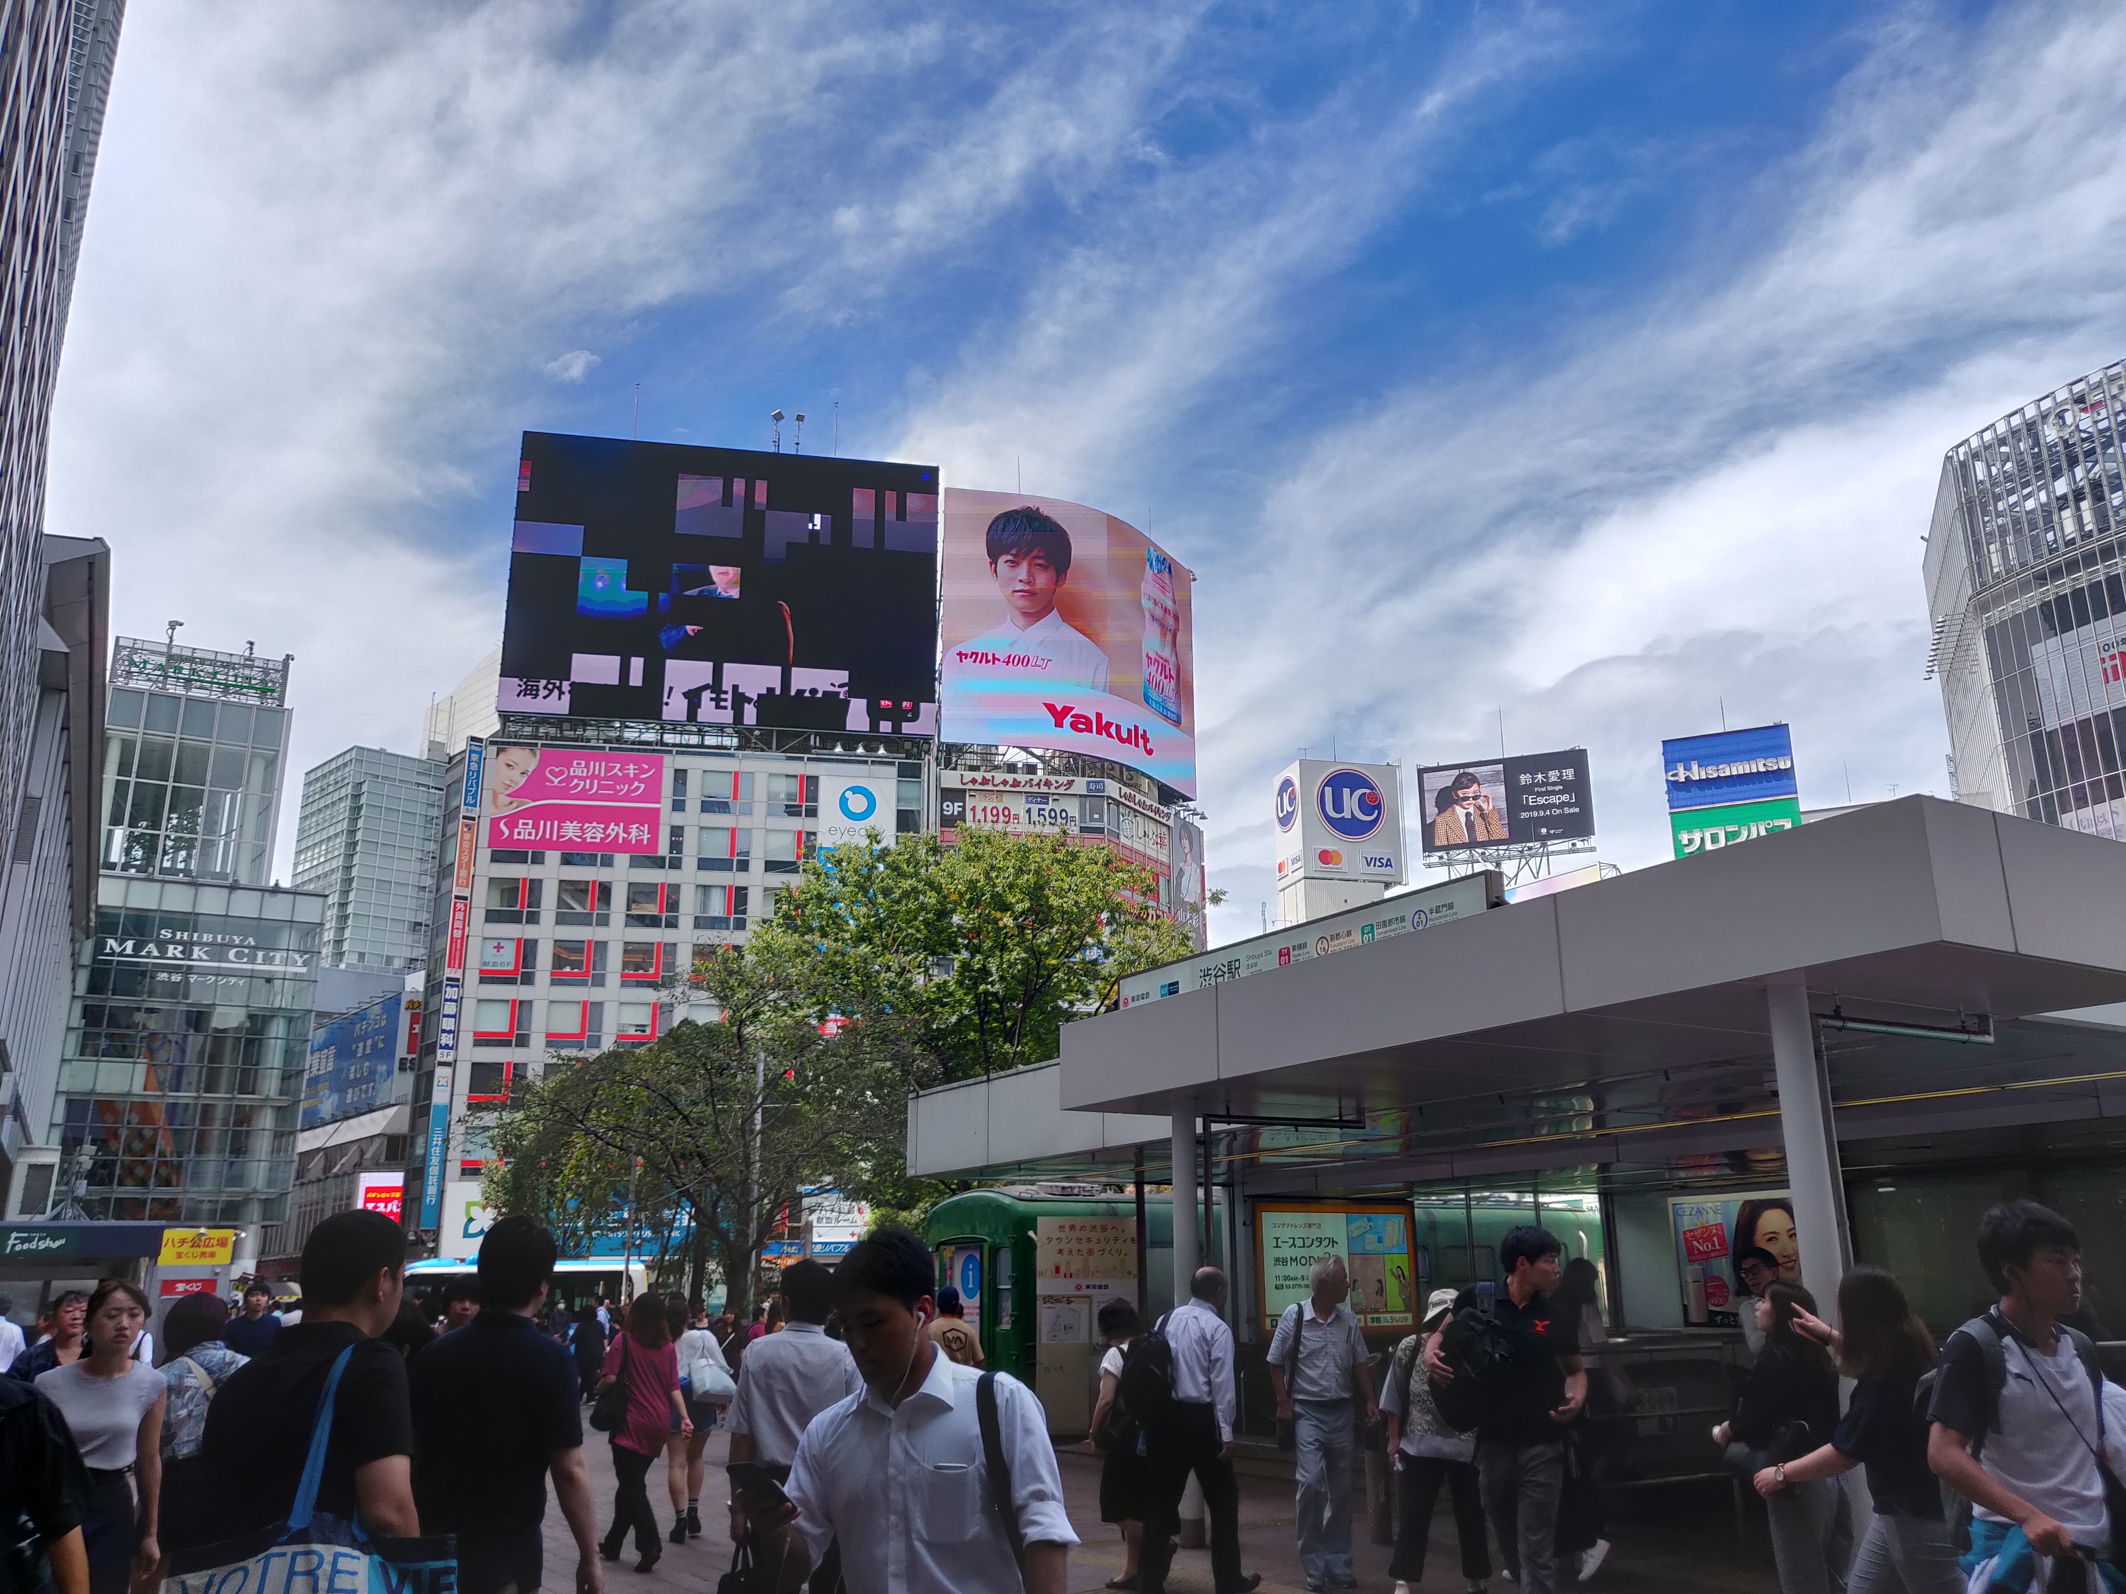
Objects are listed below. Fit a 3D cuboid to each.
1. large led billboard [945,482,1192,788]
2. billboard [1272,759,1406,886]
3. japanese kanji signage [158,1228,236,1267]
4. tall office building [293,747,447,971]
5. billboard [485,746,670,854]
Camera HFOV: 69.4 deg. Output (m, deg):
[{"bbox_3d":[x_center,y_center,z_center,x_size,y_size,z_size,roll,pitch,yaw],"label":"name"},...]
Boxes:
[{"bbox_3d":[1.785,-9.638,97.796,20.777,16.600,4.331,11,-20,-35],"label":"large led billboard"},{"bbox_3d":[27.845,3.350,154.560,10.343,11.879,6.380,4,-17,-13],"label":"billboard"},{"bbox_3d":[-17.127,8.922,30.381,1.261,0.655,0.120,6,-18,-21],"label":"japanese kanji signage"},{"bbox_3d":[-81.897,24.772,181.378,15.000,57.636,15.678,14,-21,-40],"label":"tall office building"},{"bbox_3d":[-26.835,0.273,85.086,9.055,5.711,0.300,3,-17,-11],"label":"billboard"}]

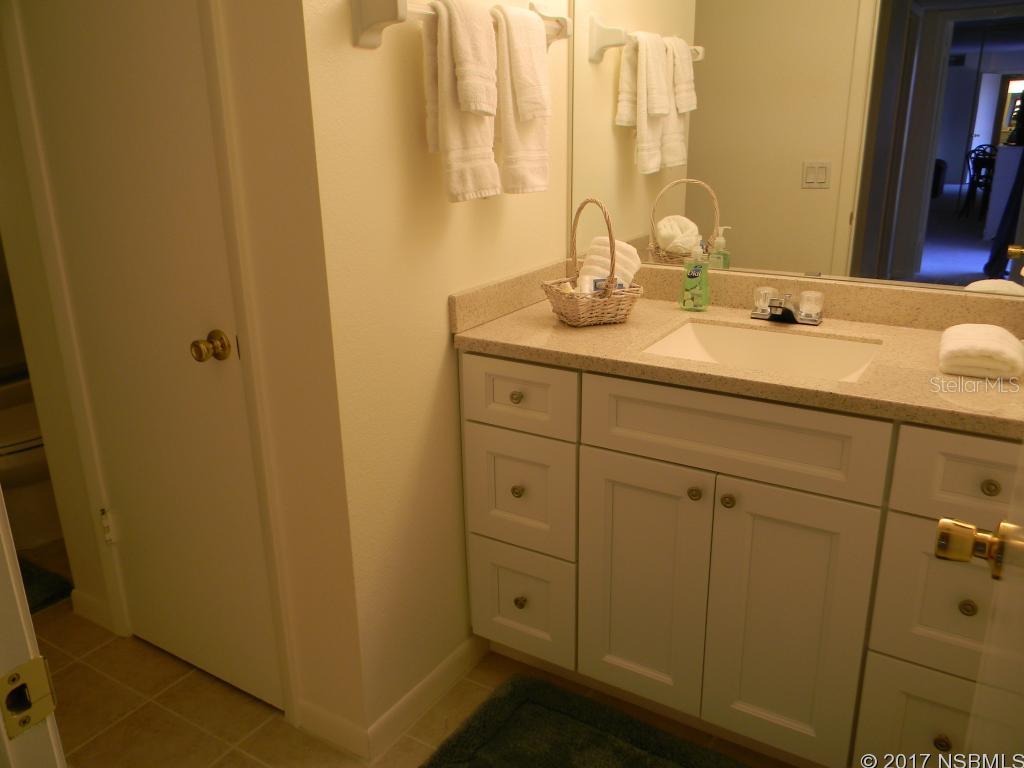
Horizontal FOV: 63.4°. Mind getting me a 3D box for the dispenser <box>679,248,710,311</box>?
[{"bbox_3d":[0.452,-0.266,2.043,0.080,0.166,0.053,10,21,31],"label":"dispenser"}]

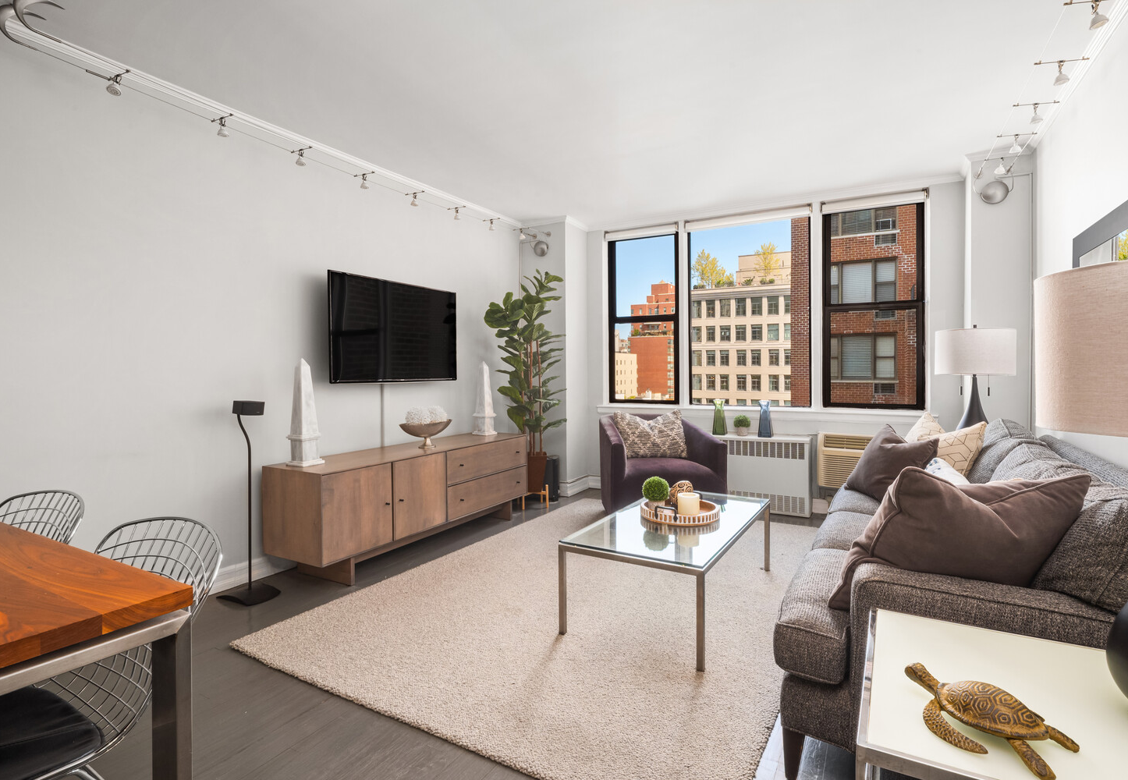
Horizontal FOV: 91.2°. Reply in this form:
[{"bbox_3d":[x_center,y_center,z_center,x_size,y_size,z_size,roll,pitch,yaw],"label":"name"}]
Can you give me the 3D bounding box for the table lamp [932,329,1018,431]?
[{"bbox_3d":[2.450,0.009,3.298,0.390,0.790,0.390,0,2,29],"label":"table lamp"}]

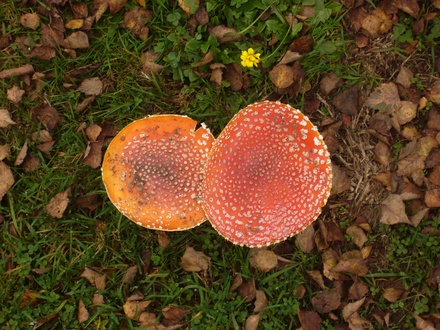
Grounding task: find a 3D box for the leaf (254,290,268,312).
[{"bbox_3d":[0.049,0.160,1.561,0.016,0.012,0.026,0,80,0],"label":"leaf"}]

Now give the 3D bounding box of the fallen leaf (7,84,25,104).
[{"bbox_3d":[-0.244,-0.084,1.593,0.021,0.009,0.025,0,81,0],"label":"fallen leaf"}]

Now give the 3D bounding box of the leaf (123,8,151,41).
[{"bbox_3d":[-0.096,-0.161,1.526,0.029,0.010,0.037,-29,82,-4],"label":"leaf"}]

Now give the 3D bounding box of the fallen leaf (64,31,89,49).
[{"bbox_3d":[-0.173,-0.151,1.608,0.029,0.010,0.022,-11,83,-1],"label":"fallen leaf"}]

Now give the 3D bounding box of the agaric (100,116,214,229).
[{"bbox_3d":[-0.065,0.014,1.457,0.124,0.110,0.124,0,81,0],"label":"agaric"}]

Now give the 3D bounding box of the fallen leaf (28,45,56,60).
[{"bbox_3d":[-0.214,-0.135,1.606,0.033,0.010,0.018,6,83,1],"label":"fallen leaf"}]

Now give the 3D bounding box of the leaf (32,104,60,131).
[{"bbox_3d":[-0.207,-0.057,1.589,0.032,0.011,0.031,-12,81,-2],"label":"leaf"}]

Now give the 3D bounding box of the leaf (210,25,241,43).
[{"bbox_3d":[0.006,-0.150,1.525,0.038,0.010,0.018,15,82,2],"label":"leaf"}]

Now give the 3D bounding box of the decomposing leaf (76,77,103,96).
[{"bbox_3d":[-0.157,-0.094,1.604,0.032,0.010,0.023,-19,81,-3],"label":"decomposing leaf"}]

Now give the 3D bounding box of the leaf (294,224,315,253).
[{"bbox_3d":[0.094,0.081,1.490,0.022,0.010,0.035,18,82,3],"label":"leaf"}]

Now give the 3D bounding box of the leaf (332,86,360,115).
[{"bbox_3d":[0.152,-0.077,1.599,0.032,0.010,0.032,-16,83,-2],"label":"leaf"}]

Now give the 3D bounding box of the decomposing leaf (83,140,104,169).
[{"bbox_3d":[-0.142,-0.012,1.504,0.022,0.012,0.032,7,81,1],"label":"decomposing leaf"}]

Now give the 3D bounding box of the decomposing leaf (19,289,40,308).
[{"bbox_3d":[-0.224,0.157,1.571,0.025,0.010,0.024,11,83,1],"label":"decomposing leaf"}]

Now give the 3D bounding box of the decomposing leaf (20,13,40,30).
[{"bbox_3d":[-0.229,-0.173,1.612,0.023,0.008,0.021,8,83,1],"label":"decomposing leaf"}]

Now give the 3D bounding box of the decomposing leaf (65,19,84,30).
[{"bbox_3d":[-0.166,-0.162,1.526,0.023,0.007,0.013,-8,81,-1],"label":"decomposing leaf"}]

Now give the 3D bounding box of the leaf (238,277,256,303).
[{"bbox_3d":[0.032,0.147,1.567,0.021,0.012,0.028,-10,81,-2],"label":"leaf"}]

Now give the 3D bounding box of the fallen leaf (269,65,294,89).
[{"bbox_3d":[0.074,-0.106,1.597,0.029,0.009,0.030,14,81,2],"label":"fallen leaf"}]

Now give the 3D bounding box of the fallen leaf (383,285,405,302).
[{"bbox_3d":[0.204,0.152,1.567,0.026,0.012,0.020,0,80,0],"label":"fallen leaf"}]

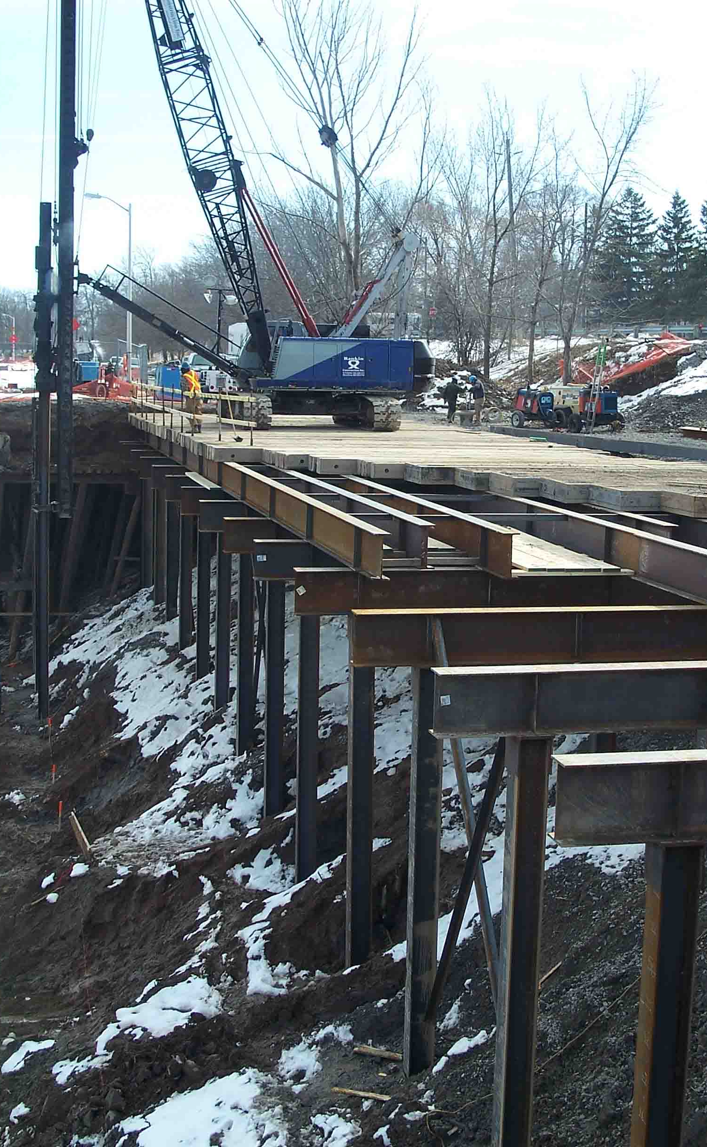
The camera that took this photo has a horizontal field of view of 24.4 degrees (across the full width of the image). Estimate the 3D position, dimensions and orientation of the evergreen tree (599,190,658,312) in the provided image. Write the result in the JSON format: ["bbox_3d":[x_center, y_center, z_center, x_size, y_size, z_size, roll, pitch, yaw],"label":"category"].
[{"bbox_3d":[20.160,-23.272,120.000,4.400,9.480,4.400,3,8,9],"label":"evergreen tree"}]

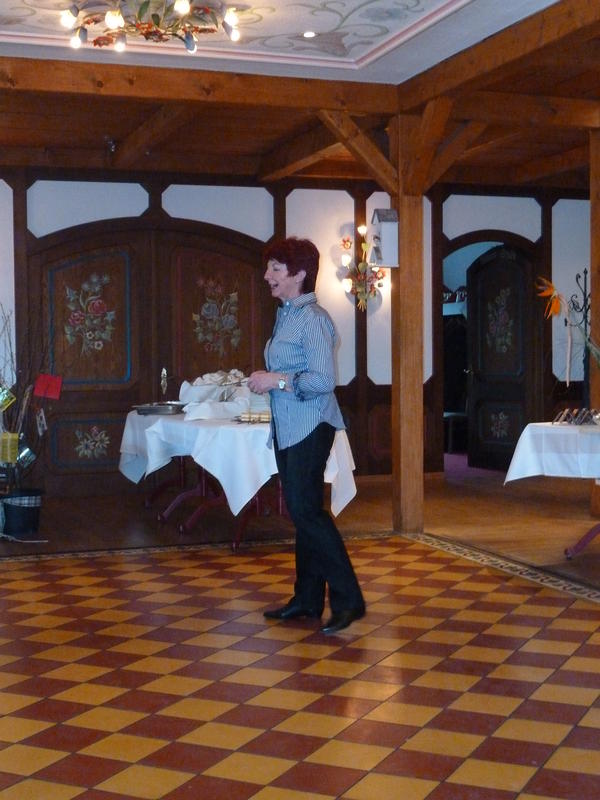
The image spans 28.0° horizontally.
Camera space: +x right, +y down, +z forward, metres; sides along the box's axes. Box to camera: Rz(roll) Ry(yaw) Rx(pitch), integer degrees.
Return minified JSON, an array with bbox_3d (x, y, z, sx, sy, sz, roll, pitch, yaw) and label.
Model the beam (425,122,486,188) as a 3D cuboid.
[{"bbox_3d":[0.931,-1.578,7.642,0.114,0.697,0.114,46,-12,-15],"label":"beam"}]

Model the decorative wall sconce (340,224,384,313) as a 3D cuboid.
[{"bbox_3d":[0.568,-1.192,10.931,0.406,0.790,0.200,-1,2,-19],"label":"decorative wall sconce"}]

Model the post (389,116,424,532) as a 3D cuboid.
[{"bbox_3d":[0.681,-0.467,7.599,0.154,2.615,0.146,-1,2,-19],"label":"post"}]

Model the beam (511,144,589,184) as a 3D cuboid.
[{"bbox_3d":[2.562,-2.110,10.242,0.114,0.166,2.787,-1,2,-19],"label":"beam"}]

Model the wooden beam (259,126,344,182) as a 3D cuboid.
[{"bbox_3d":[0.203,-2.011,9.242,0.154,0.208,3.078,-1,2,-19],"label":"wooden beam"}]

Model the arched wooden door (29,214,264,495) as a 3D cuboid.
[{"bbox_3d":[-1.264,-0.393,10.437,2.184,2.288,0.100,-1,2,-19],"label":"arched wooden door"}]

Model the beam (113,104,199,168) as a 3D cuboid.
[{"bbox_3d":[-1.025,-2.021,8.833,0.114,0.156,3.078,-1,2,-19],"label":"beam"}]

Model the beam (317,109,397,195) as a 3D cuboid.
[{"bbox_3d":[0.388,-1.566,7.452,0.697,0.114,0.114,44,-12,-15],"label":"beam"}]

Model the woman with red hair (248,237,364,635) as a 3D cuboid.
[{"bbox_3d":[0.028,0.130,5.086,0.440,1.625,0.470,-1,2,-17],"label":"woman with red hair"}]

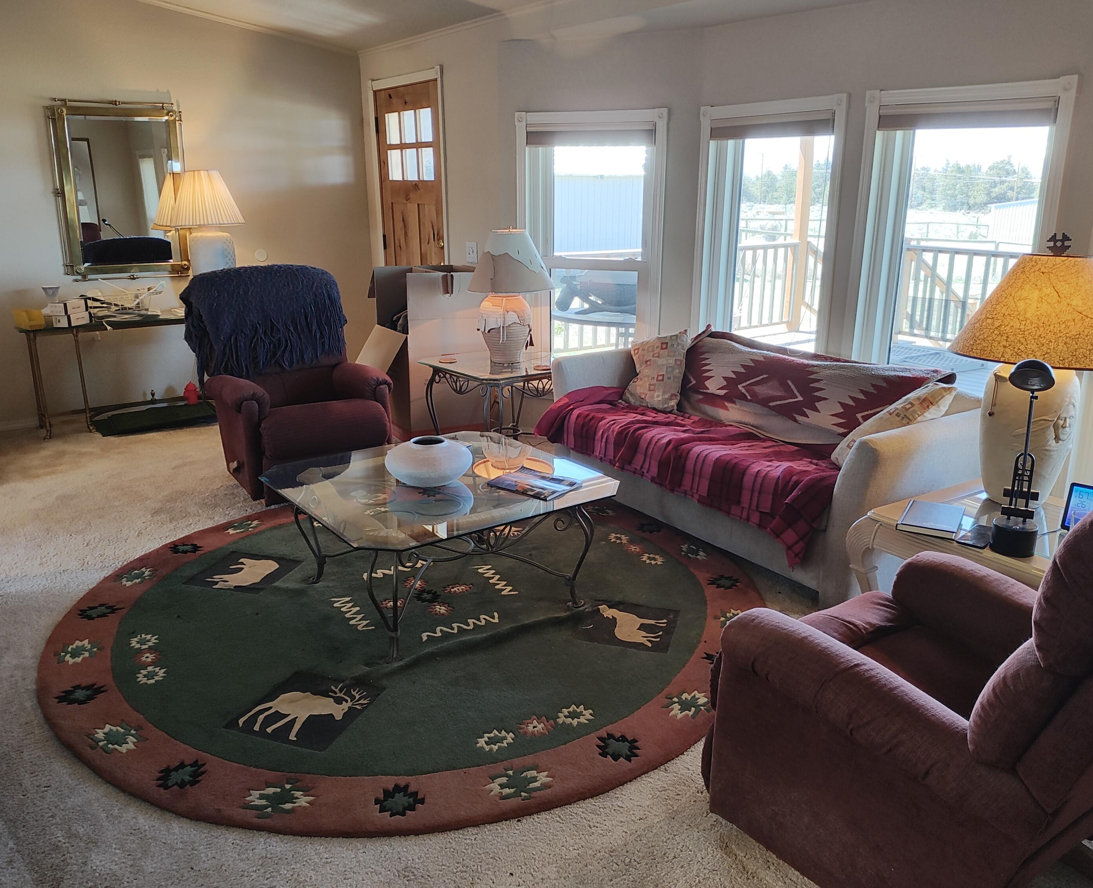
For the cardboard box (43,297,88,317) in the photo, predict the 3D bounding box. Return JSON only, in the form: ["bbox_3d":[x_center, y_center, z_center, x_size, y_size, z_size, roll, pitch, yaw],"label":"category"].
[{"bbox_3d":[-2.814,-0.801,5.035,0.098,0.067,0.190,2,17,8],"label":"cardboard box"}]

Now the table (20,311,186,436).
[{"bbox_3d":[-2.479,-0.487,5.431,1.420,0.650,0.370,-12,21,-34],"label":"table"}]

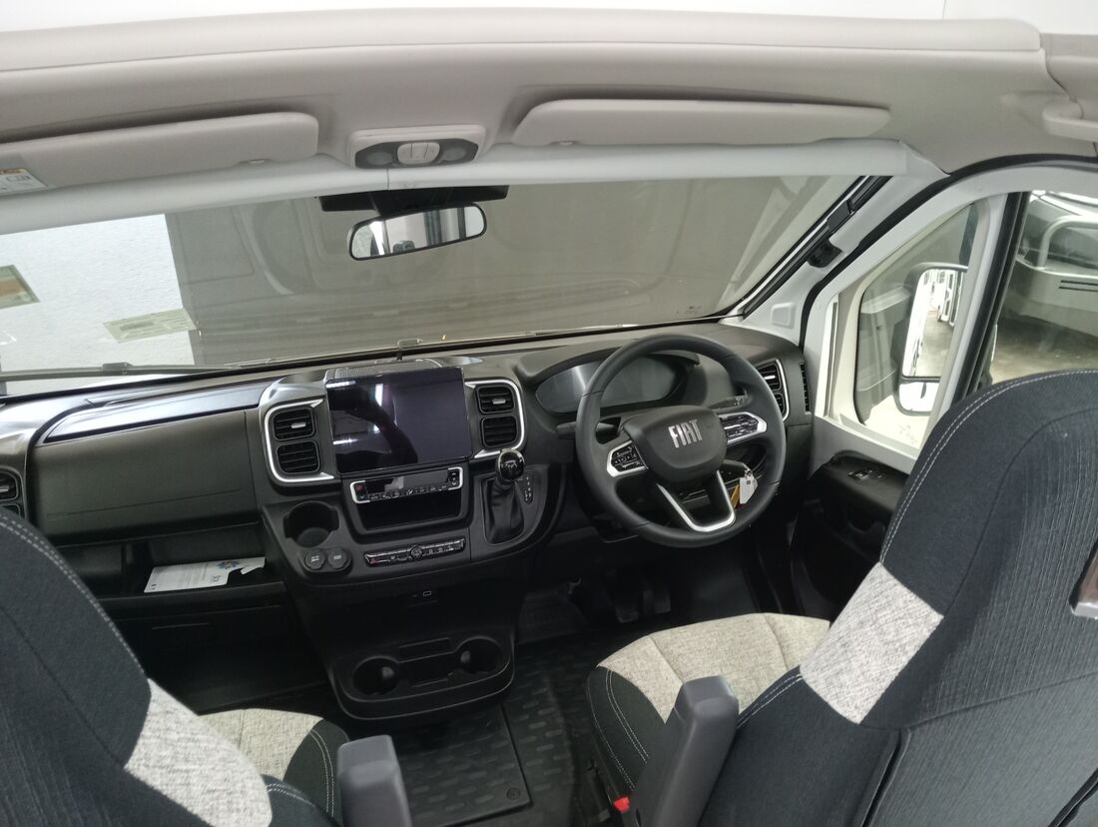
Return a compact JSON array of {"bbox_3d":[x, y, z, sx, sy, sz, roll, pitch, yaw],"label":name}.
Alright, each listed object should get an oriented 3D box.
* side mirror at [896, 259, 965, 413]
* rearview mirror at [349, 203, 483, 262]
[{"bbox_3d":[0.868,-0.186,1.980,0.215,0.360,0.130,1,26,4],"label":"side mirror"},{"bbox_3d":[-0.212,-0.292,1.430,0.245,0.068,0.040,-17,36,-29],"label":"rearview mirror"}]

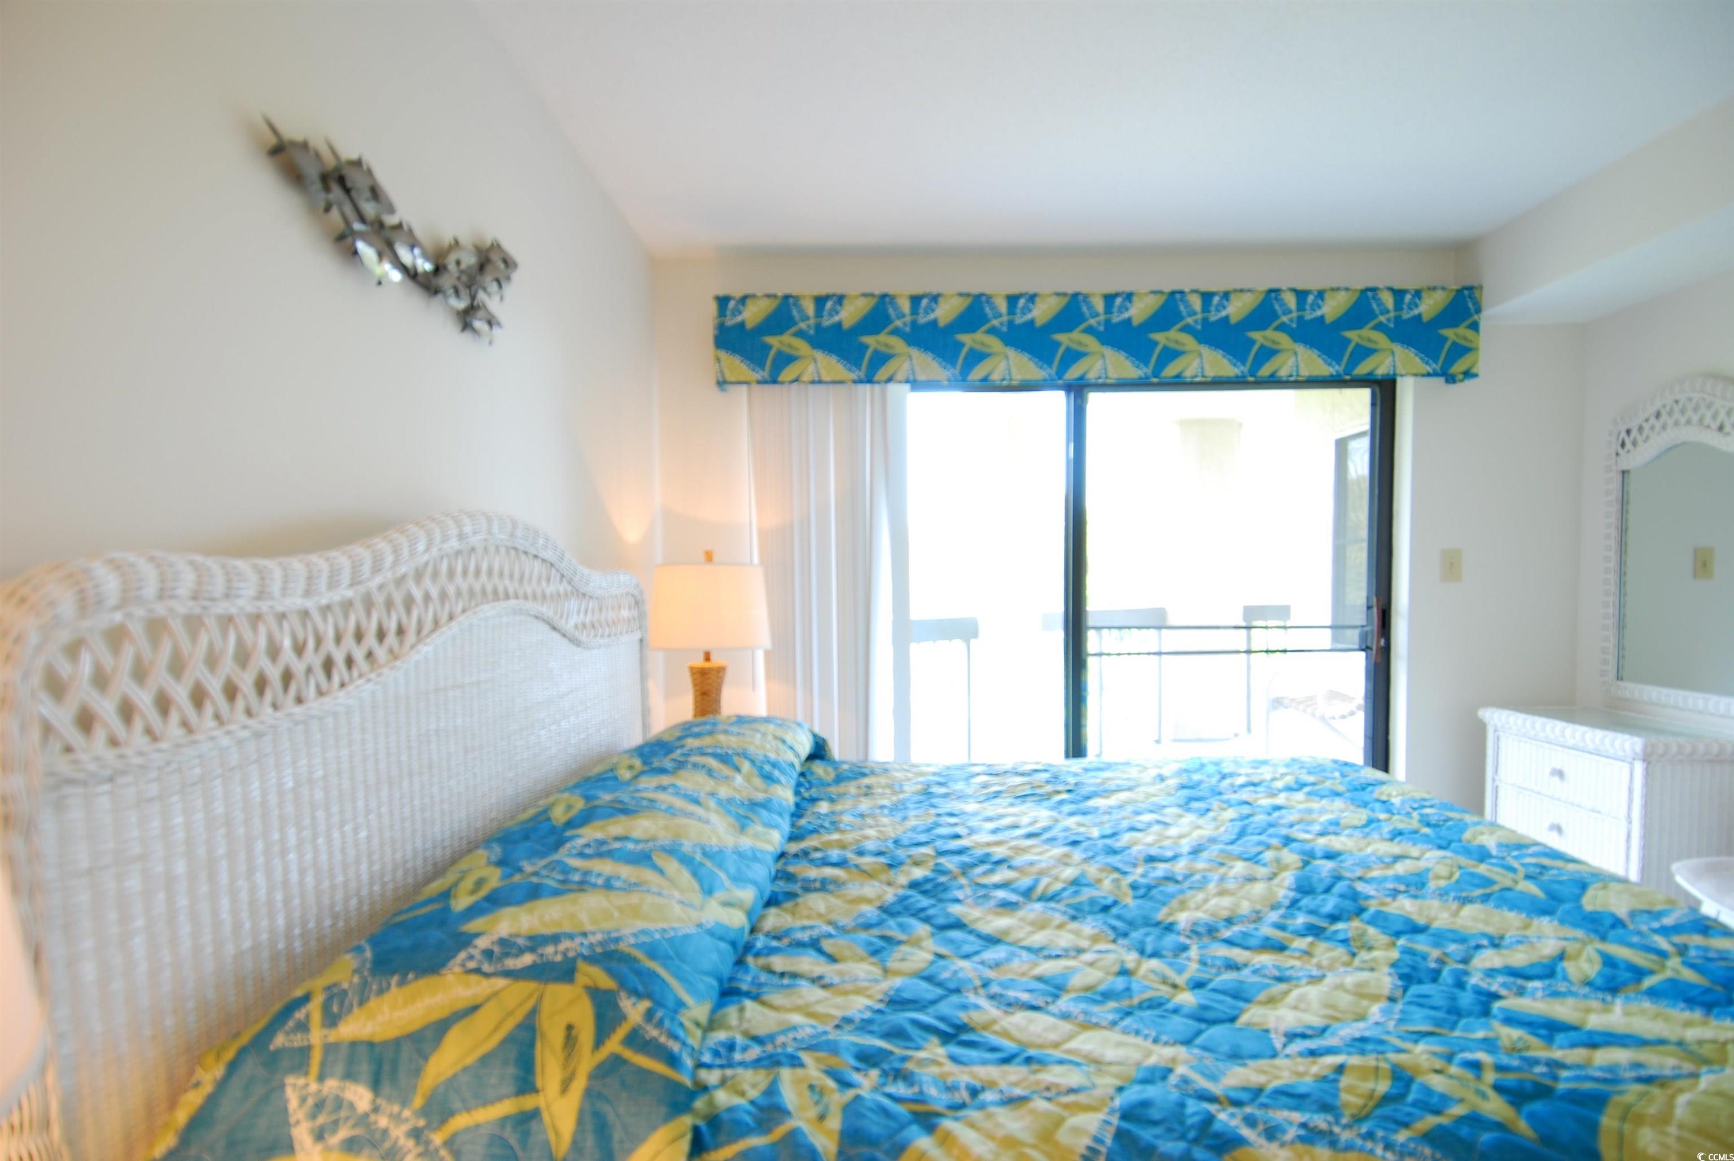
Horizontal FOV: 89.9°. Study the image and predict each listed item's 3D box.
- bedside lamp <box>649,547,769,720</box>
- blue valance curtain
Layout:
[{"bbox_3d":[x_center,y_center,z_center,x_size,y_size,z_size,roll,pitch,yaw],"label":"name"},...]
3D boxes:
[{"bbox_3d":[-0.533,0.252,2.938,0.406,0.710,0.406,0,1,1],"label":"bedside lamp"},{"bbox_3d":[0.813,-0.873,3.158,2.714,0.324,0.130,0,1,1],"label":"blue valance curtain"}]

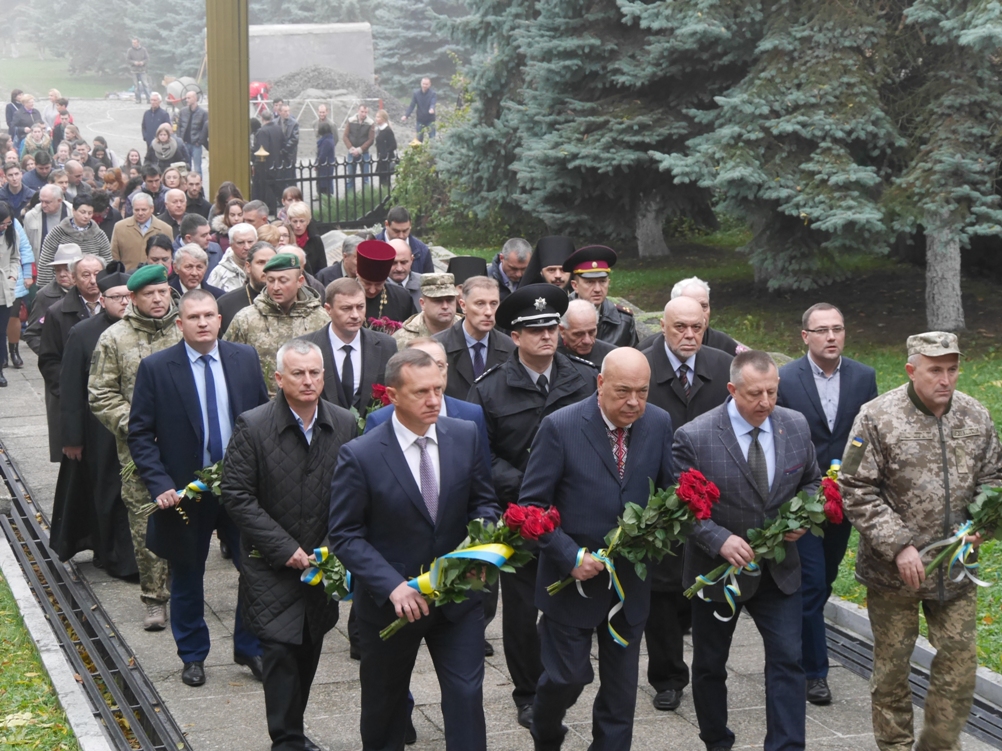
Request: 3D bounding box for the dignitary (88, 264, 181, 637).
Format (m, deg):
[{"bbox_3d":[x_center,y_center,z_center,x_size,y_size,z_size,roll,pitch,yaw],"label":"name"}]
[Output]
[{"bbox_3d":[-1.714,0.356,10.468,0.570,1.800,0.420,-3,8,-19],"label":"dignitary"}]

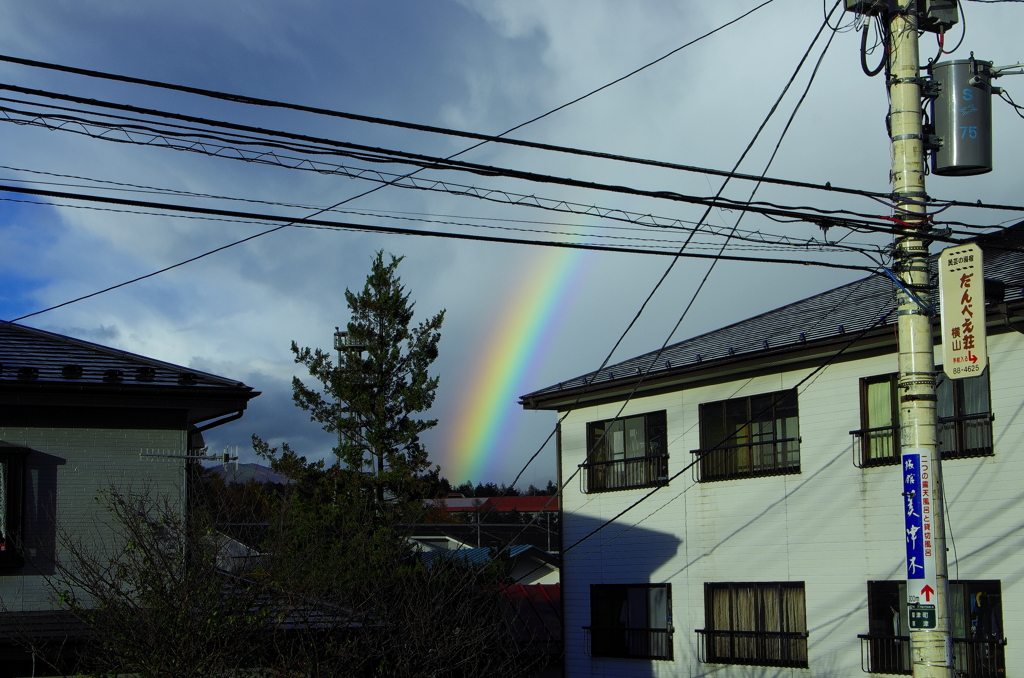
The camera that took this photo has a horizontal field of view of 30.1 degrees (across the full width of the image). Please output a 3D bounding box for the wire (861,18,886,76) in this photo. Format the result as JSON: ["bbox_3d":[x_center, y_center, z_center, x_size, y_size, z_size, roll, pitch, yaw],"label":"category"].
[{"bbox_3d":[3.384,-2.729,17.800,0.250,0.570,0.120,0,-7,-8],"label":"wire"}]

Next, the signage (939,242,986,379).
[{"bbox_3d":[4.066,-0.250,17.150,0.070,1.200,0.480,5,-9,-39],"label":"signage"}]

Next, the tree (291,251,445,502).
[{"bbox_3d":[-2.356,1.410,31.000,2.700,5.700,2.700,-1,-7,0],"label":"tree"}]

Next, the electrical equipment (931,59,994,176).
[{"bbox_3d":[4.193,-2.048,17.700,0.580,1.040,0.580,-1,-7,0],"label":"electrical equipment"}]

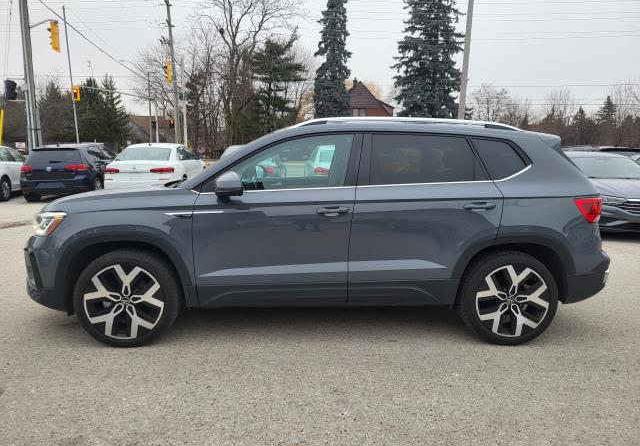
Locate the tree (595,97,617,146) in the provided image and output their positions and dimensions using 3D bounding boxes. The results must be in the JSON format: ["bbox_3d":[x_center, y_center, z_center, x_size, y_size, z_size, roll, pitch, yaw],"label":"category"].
[{"bbox_3d":[36.889,-12.322,62.664,3.095,8.353,3.095,0,9,-3],"label":"tree"}]

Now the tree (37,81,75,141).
[{"bbox_3d":[-31.367,-12.302,56.794,4.300,8.548,4.300,0,9,0],"label":"tree"}]

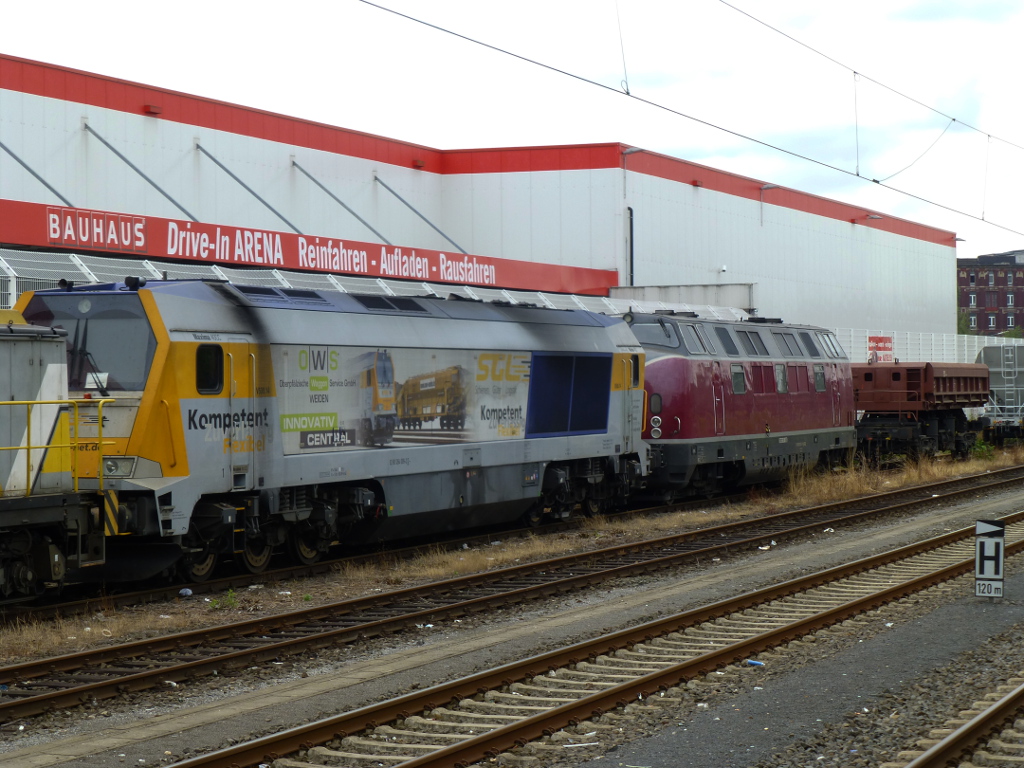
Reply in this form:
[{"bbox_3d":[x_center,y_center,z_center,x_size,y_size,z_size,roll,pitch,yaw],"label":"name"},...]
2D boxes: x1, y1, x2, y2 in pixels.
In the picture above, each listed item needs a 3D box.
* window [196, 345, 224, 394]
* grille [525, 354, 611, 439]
[{"bbox_3d":[-4.119,-0.195,36.135,0.080,0.695,0.765,0,0,23],"label":"window"},{"bbox_3d":[1.093,0.196,50.445,0.100,1.604,5.328,0,0,20],"label":"grille"}]

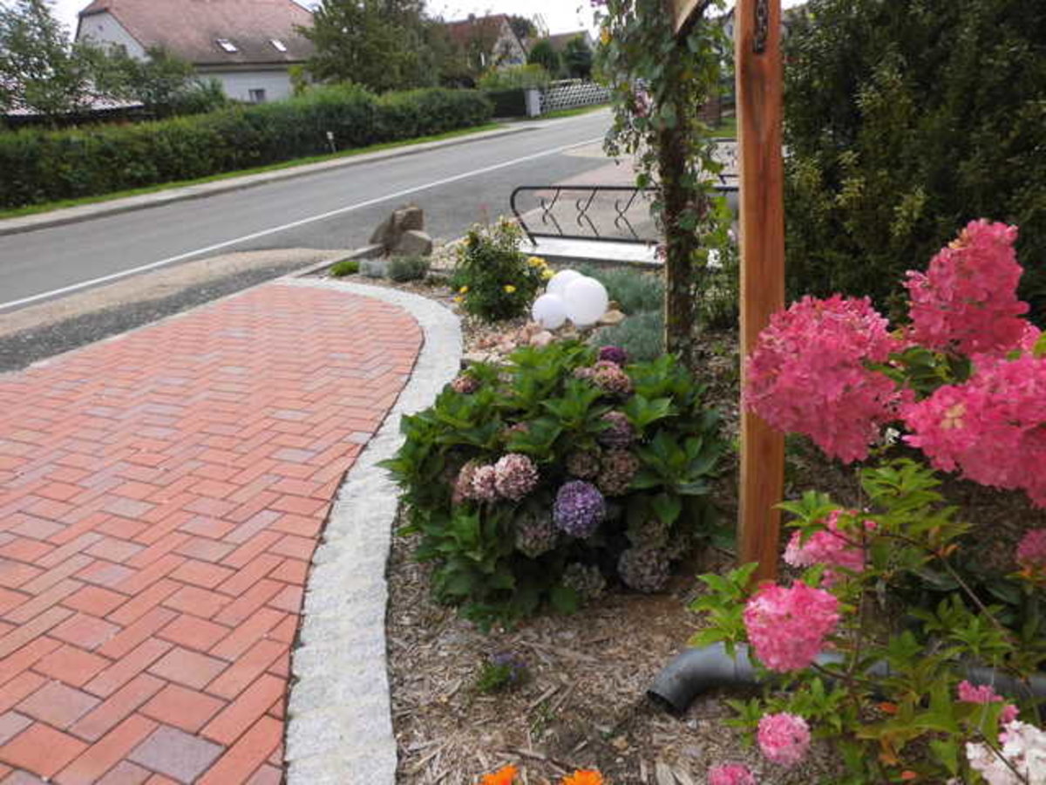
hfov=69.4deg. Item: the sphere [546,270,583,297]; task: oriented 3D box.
[{"bbox_3d":[0.268,-0.589,4.420,0.258,0.258,0.258,-5,22,4],"label":"sphere"}]

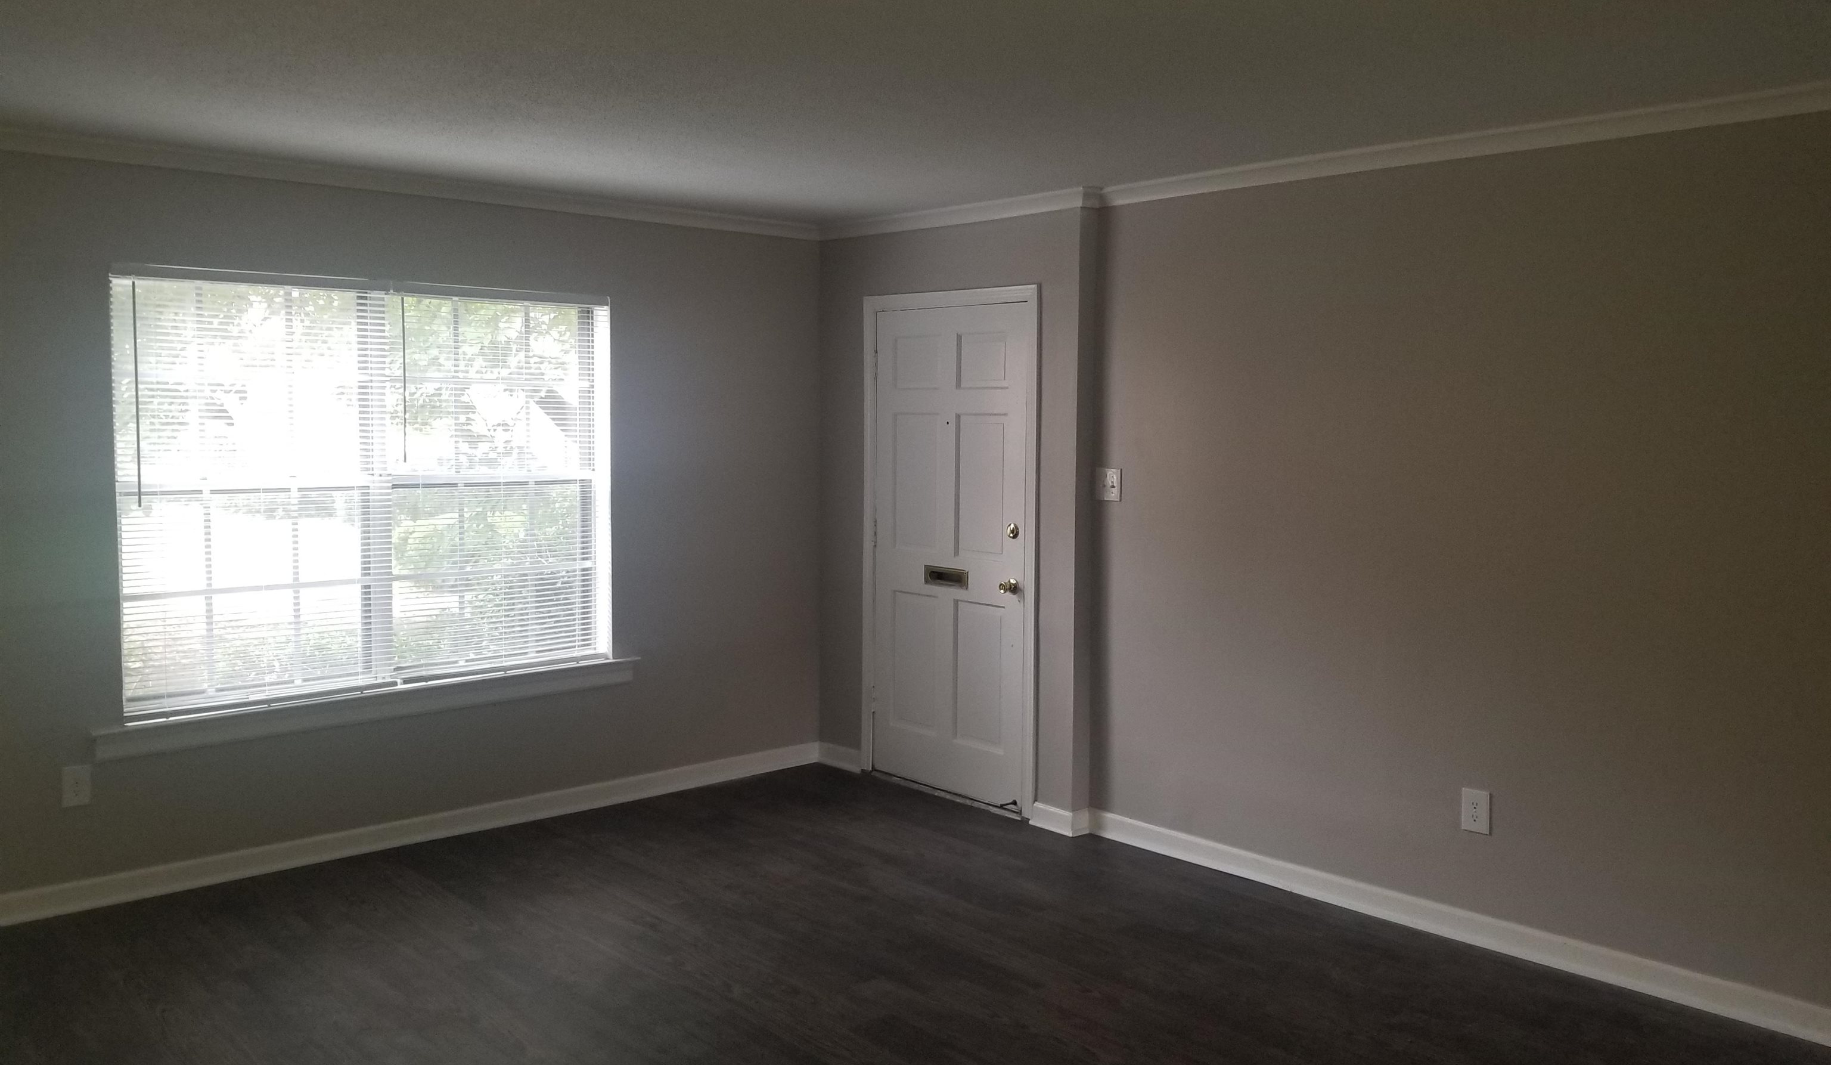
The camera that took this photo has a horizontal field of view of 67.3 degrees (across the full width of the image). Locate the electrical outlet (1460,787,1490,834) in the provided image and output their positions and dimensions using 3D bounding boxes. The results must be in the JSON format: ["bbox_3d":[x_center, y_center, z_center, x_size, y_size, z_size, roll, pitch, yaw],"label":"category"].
[{"bbox_3d":[1.716,0.850,4.211,0.012,0.124,0.086,-4,7,-43],"label":"electrical outlet"}]

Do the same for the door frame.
[{"bbox_3d":[0.138,0.080,5.733,0.050,2.010,0.883,-4,7,-43],"label":"door frame"}]

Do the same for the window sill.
[{"bbox_3d":[-1.905,0.624,5.063,1.972,0.104,0.110,-4,7,-41],"label":"window sill"}]

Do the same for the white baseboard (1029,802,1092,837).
[{"bbox_3d":[0.568,1.109,5.380,0.100,0.097,0.223,-4,7,-43],"label":"white baseboard"}]

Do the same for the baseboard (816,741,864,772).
[{"bbox_3d":[-0.336,1.026,6.272,0.020,0.095,0.302,-4,7,-43],"label":"baseboard"}]

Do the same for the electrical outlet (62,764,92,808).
[{"bbox_3d":[-2.677,0.804,4.392,0.079,0.124,0.012,-4,7,-41],"label":"electrical outlet"}]

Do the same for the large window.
[{"bbox_3d":[-1.927,-0.166,5.024,1.769,1.460,0.110,-4,7,-41],"label":"large window"}]

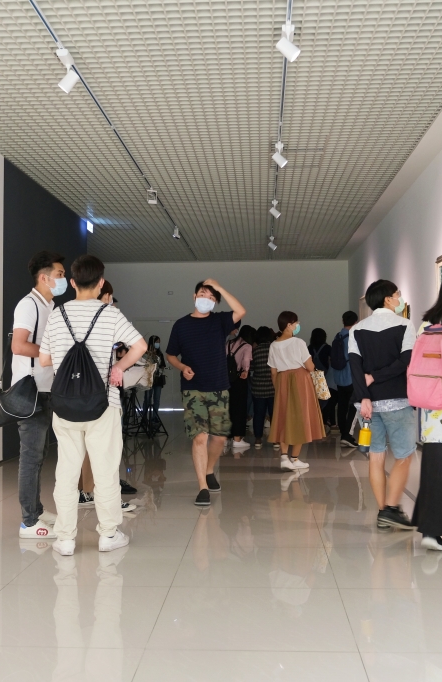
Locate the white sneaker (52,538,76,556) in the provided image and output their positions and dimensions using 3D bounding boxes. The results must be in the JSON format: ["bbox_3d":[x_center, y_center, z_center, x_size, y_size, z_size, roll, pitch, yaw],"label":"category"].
[{"bbox_3d":[-0.921,1.169,4.335,0.108,0.108,0.285,0,-2,-19],"label":"white sneaker"}]

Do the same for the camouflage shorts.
[{"bbox_3d":[-0.112,0.561,6.102,0.410,0.440,0.330,0,-2,5],"label":"camouflage shorts"}]

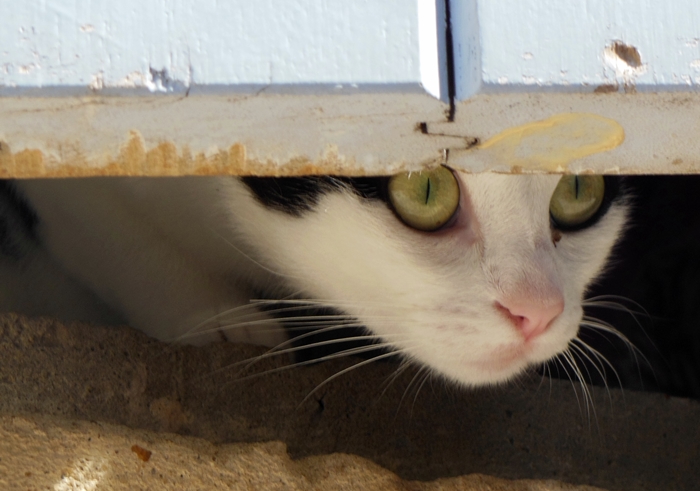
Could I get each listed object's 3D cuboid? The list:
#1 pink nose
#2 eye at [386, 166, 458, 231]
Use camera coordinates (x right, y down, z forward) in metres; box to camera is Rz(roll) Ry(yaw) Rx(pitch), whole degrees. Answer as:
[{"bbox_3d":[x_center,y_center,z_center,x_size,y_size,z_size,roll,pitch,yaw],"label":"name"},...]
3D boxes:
[{"bbox_3d":[0.043,0.017,0.797,0.015,0.010,0.010,-4,9,-25],"label":"pink nose"},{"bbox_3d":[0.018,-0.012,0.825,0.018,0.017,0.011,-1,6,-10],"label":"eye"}]

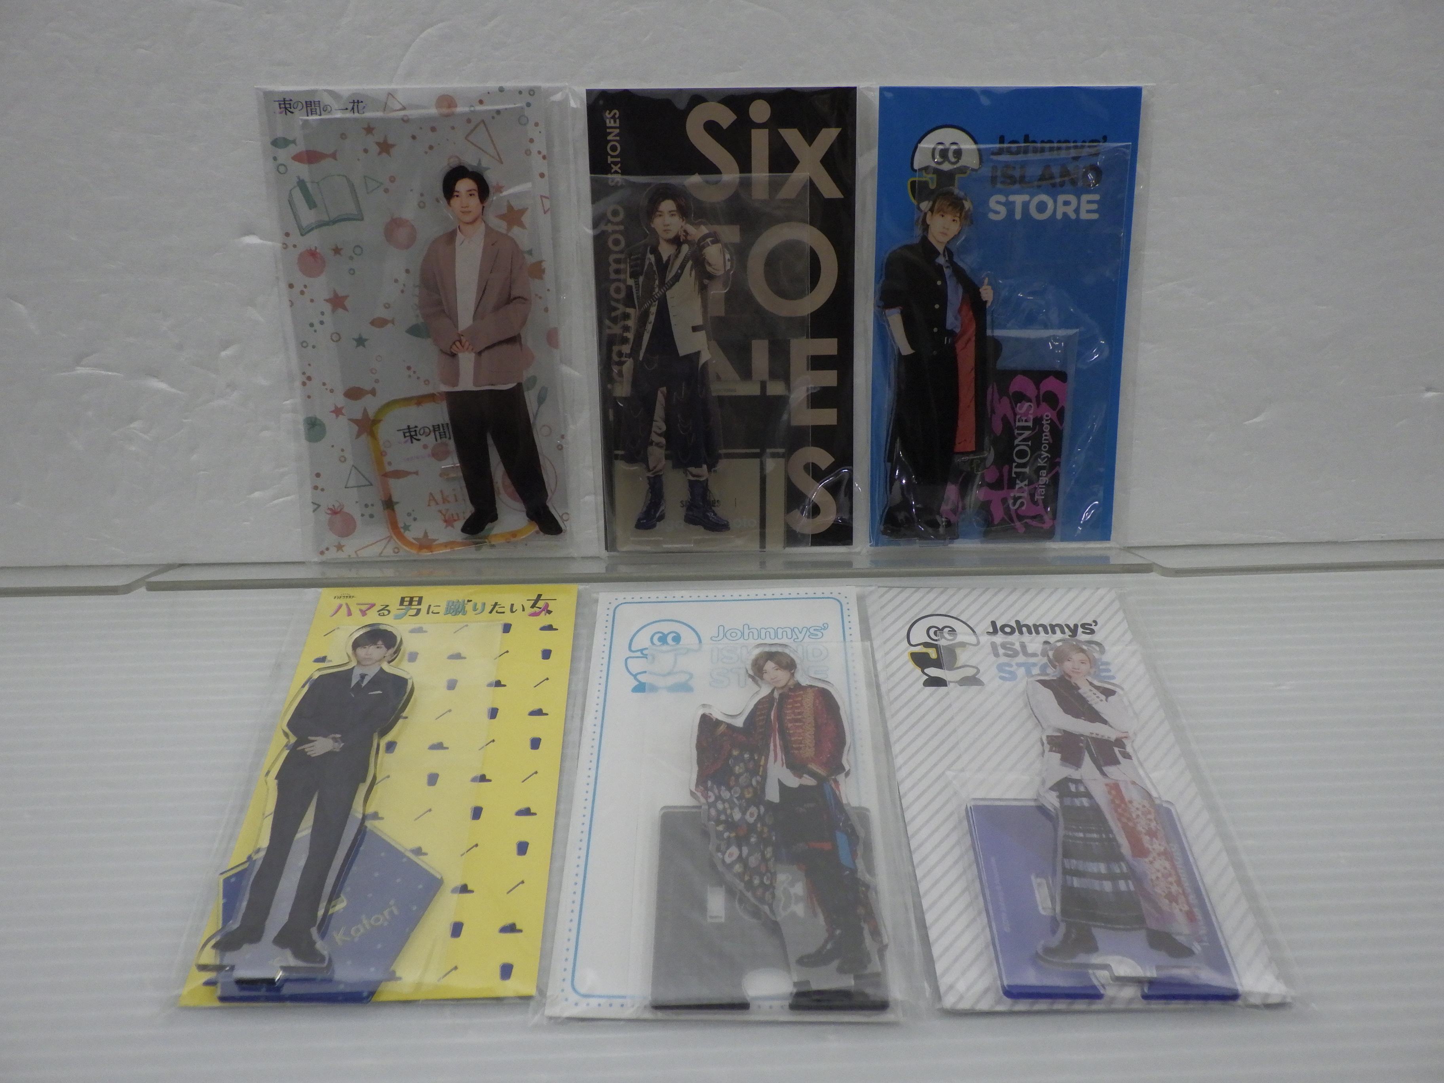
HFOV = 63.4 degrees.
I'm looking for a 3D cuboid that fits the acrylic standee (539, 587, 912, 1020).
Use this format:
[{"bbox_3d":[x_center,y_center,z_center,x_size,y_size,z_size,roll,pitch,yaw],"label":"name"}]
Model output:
[{"bbox_3d":[0.002,0.090,0.474,0.120,0.010,0.213,1,40,0],"label":"acrylic standee"}]

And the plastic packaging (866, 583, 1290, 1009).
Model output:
[{"bbox_3d":[0.133,0.088,0.478,0.120,0.010,0.212,-1,40,-1],"label":"plastic packaging"}]

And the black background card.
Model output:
[{"bbox_3d":[0.002,-0.099,0.545,0.121,0.213,0.010,-1,14,-1],"label":"black background card"}]

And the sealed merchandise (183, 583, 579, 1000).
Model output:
[{"bbox_3d":[-0.127,0.087,0.477,0.121,0.010,0.210,-1,40,-1],"label":"sealed merchandise"}]

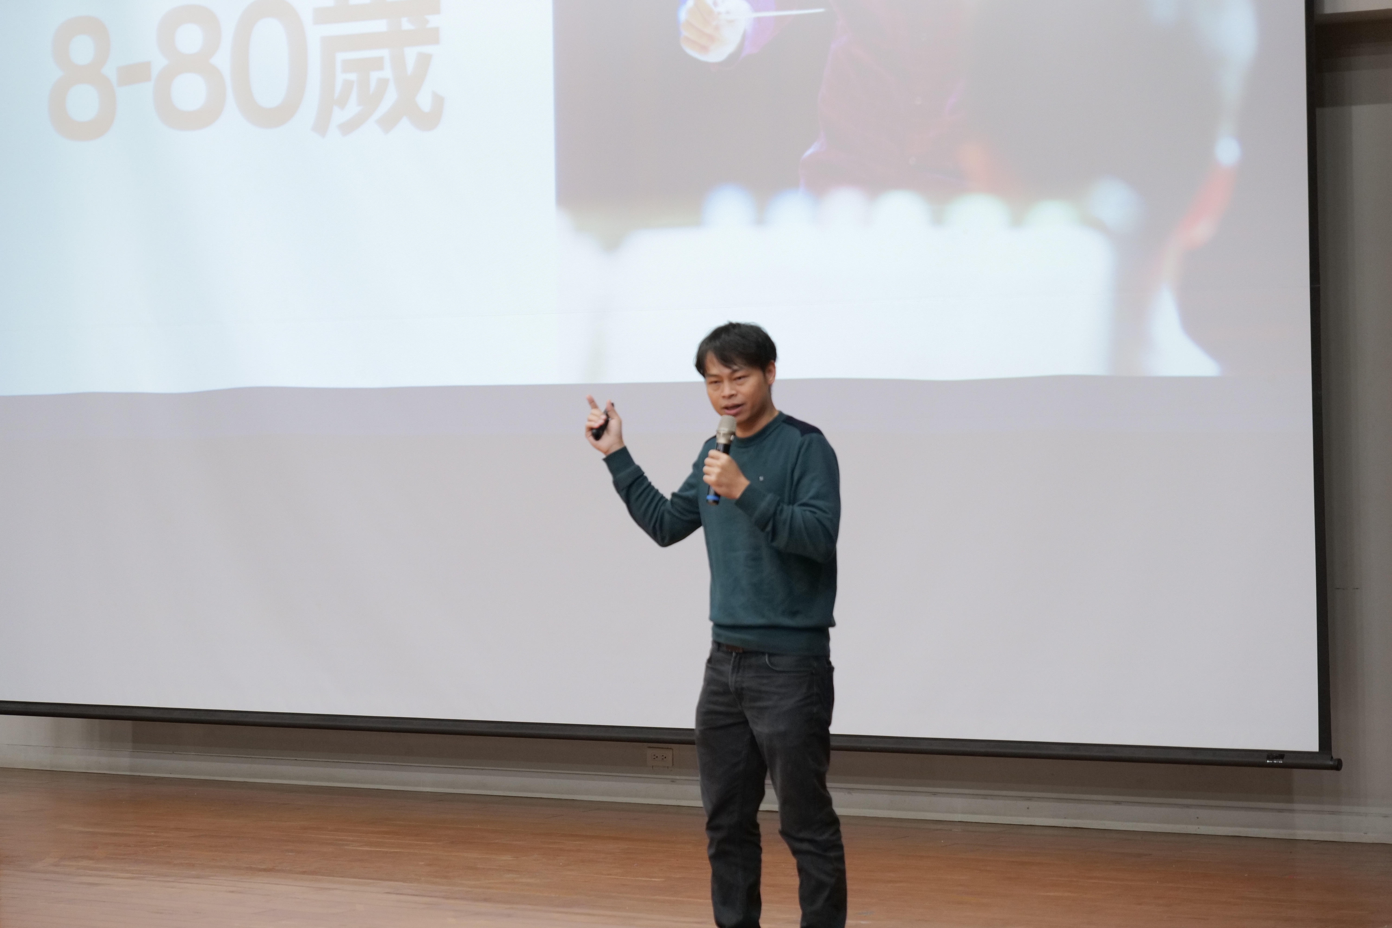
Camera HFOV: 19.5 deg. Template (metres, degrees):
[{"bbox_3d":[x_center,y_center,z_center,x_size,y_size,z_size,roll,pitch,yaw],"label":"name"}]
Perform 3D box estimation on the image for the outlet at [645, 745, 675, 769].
[{"bbox_3d":[-0.139,1.127,15.600,0.116,0.071,0.012,0,1,34],"label":"outlet"}]

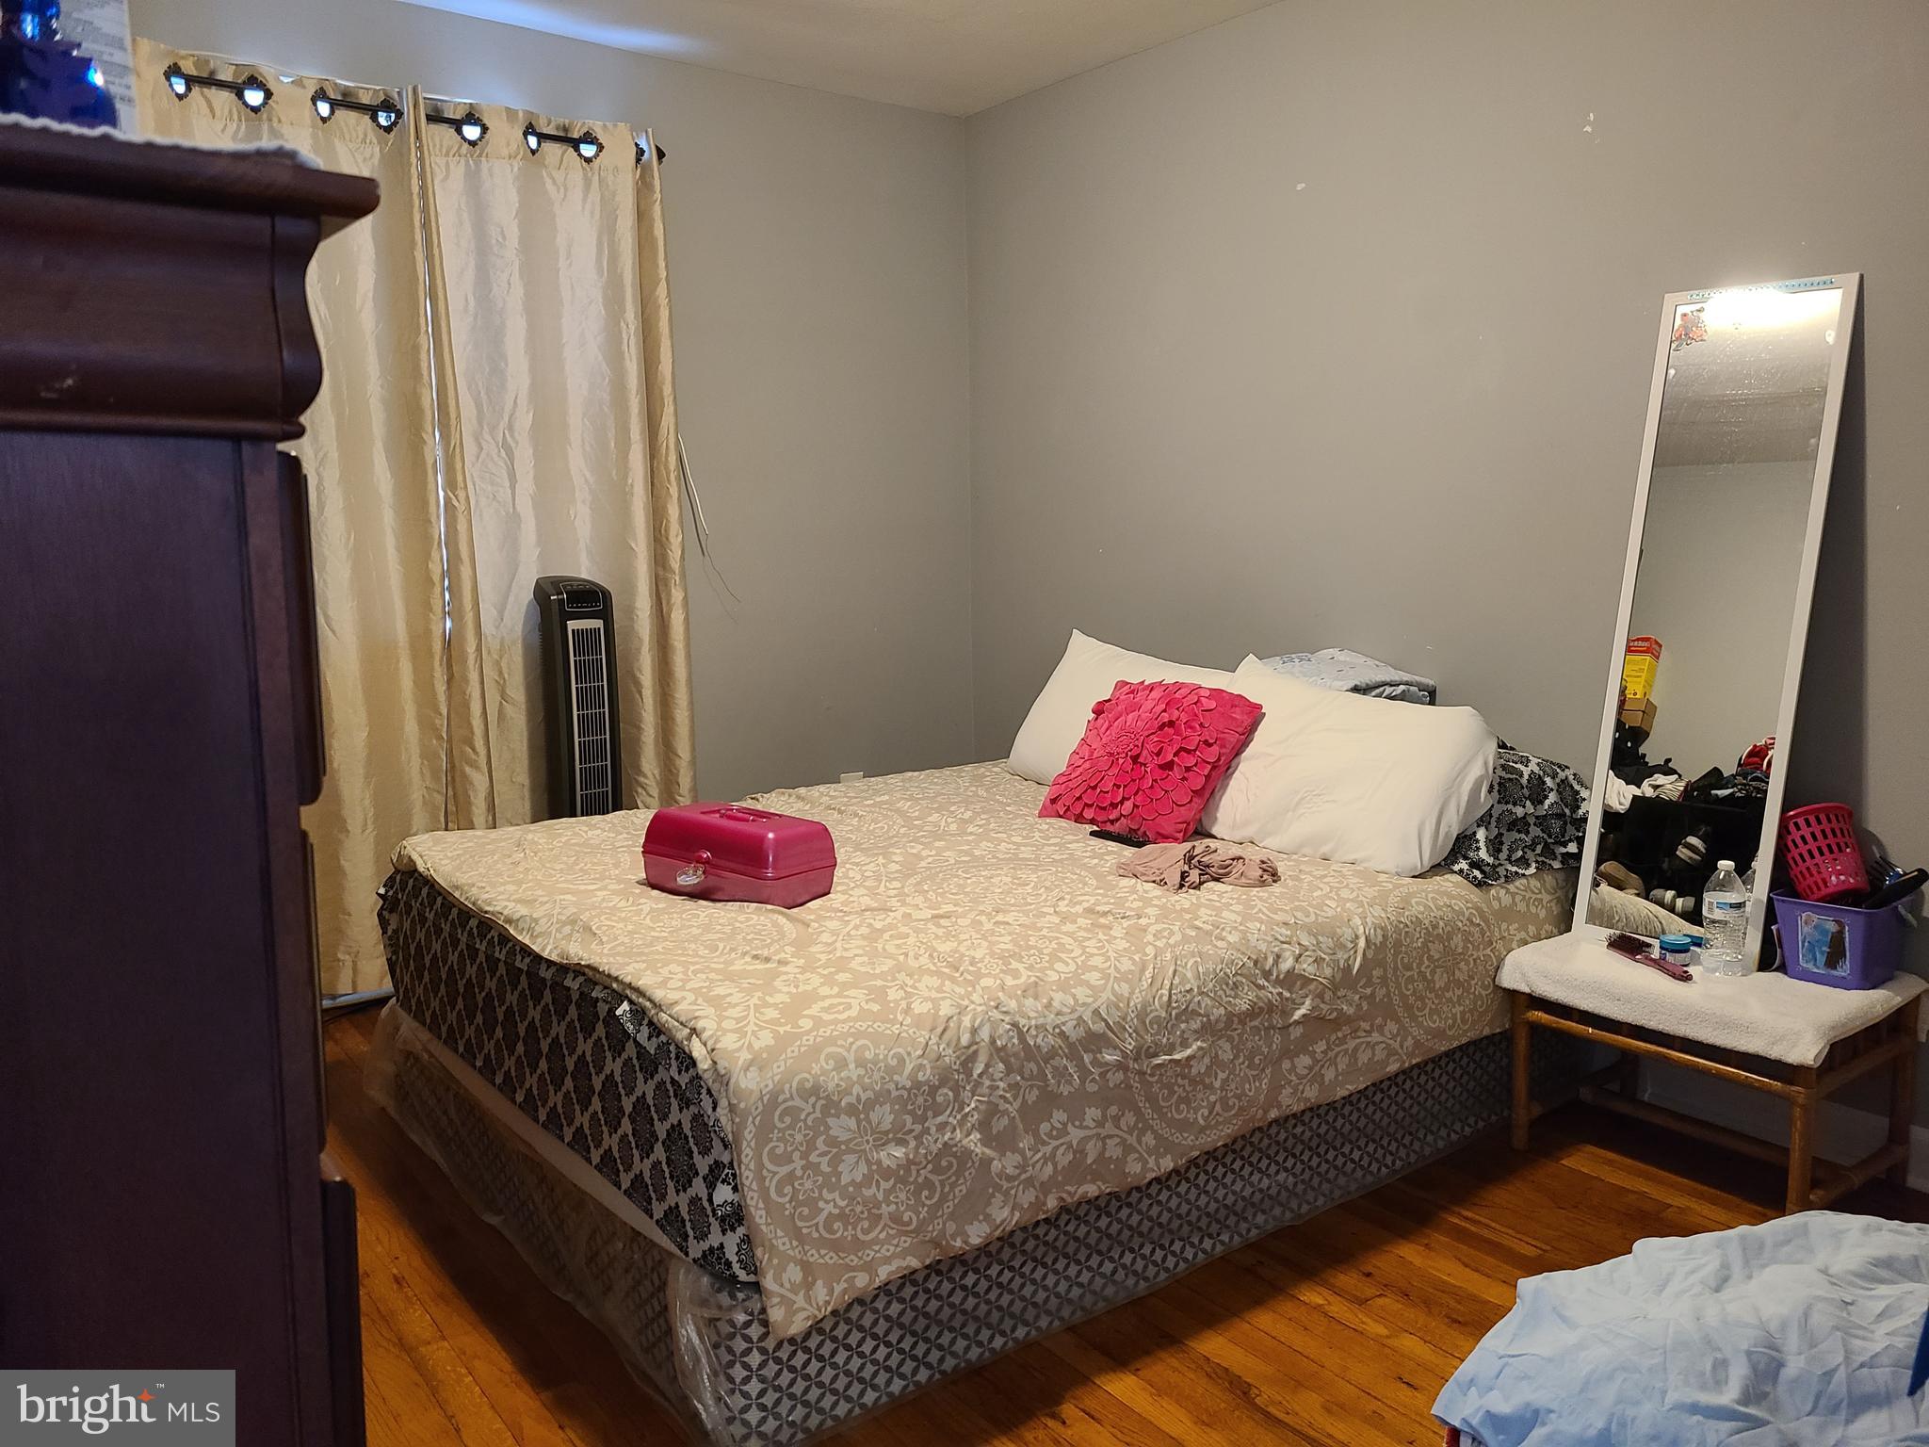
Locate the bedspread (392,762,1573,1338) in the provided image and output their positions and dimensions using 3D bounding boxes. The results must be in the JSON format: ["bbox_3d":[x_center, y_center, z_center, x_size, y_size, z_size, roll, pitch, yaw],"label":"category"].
[{"bbox_3d":[0.047,0.424,2.960,1.970,0.385,1.540,-6,9,-37],"label":"bedspread"}]

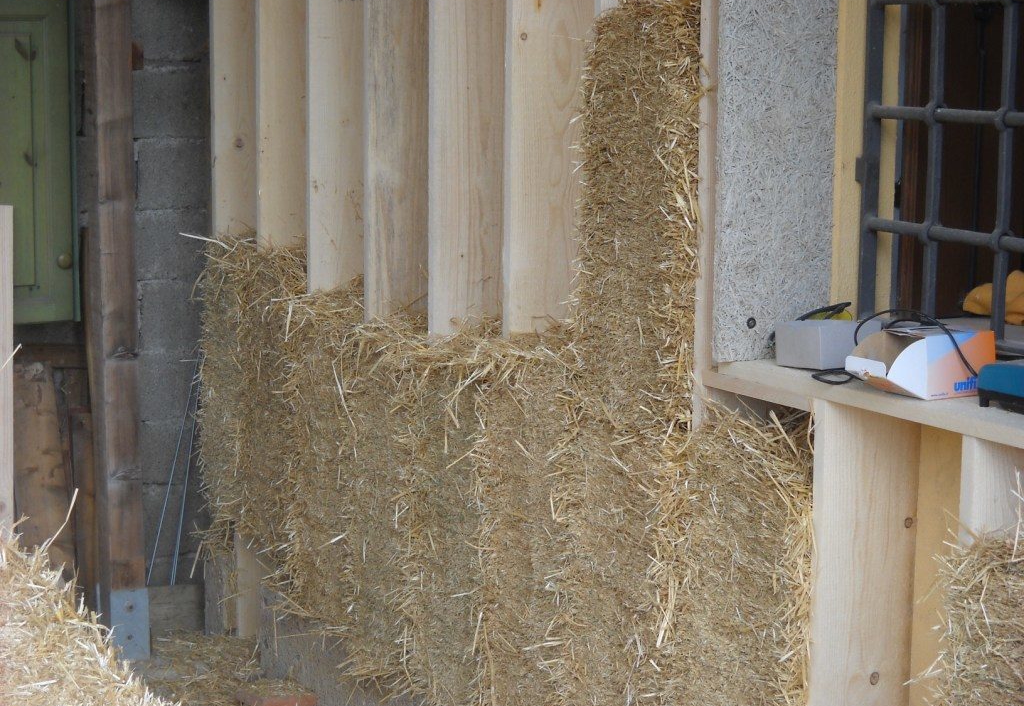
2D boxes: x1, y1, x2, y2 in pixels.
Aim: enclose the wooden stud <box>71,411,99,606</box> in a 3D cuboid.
[{"bbox_3d":[-1.159,0.480,5.251,0.065,0.640,0.045,-4,6,-30],"label":"wooden stud"}]

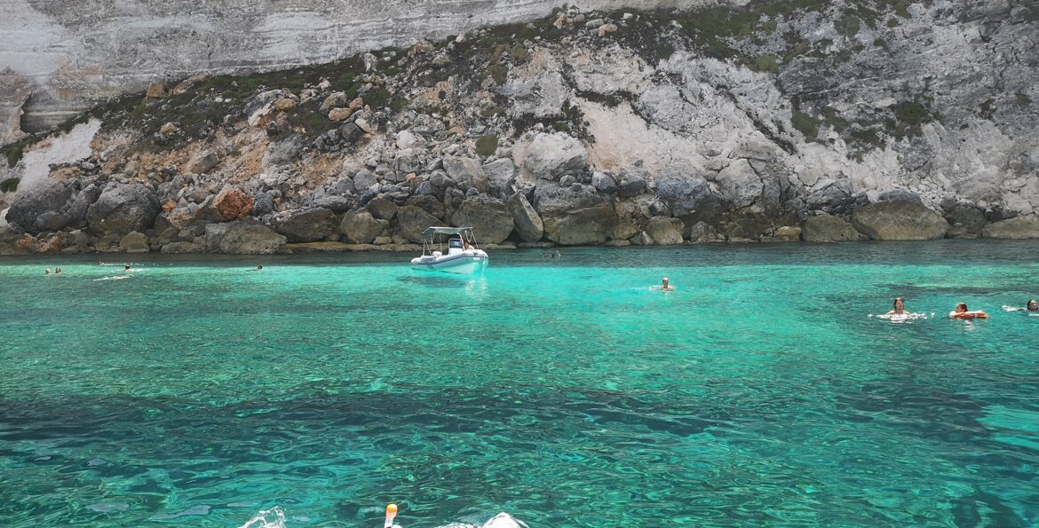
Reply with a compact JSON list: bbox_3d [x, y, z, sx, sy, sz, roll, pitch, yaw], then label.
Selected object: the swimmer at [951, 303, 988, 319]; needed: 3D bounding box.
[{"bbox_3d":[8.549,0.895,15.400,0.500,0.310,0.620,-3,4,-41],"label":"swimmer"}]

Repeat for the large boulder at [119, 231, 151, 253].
[{"bbox_3d":[-24.649,-1.351,52.000,1.990,1.630,1.640,-1,3,-11],"label":"large boulder"}]

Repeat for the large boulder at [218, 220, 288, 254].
[{"bbox_3d":[-16.962,-1.664,51.500,4.380,2.320,2.940,-1,3,-11],"label":"large boulder"}]

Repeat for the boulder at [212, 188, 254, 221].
[{"bbox_3d":[-19.075,-3.925,53.800,2.630,2.290,2.310,-1,3,-11],"label":"boulder"}]

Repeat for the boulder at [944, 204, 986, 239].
[{"bbox_3d":[39.575,-3.788,72.000,3.788,3.157,3.220,2,4,29],"label":"boulder"}]

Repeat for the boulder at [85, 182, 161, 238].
[{"bbox_3d":[-26.611,-3.551,54.500,4.750,3.890,3.920,-1,3,-11],"label":"boulder"}]

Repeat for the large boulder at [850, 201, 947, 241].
[{"bbox_3d":[30.690,-3.386,65.500,7.800,3.570,4.820,-1,3,-11],"label":"large boulder"}]

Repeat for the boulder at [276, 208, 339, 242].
[{"bbox_3d":[-13.985,-2.580,53.500,4.222,2.345,3.166,-1,3,-15],"label":"boulder"}]

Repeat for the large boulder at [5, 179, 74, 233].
[{"bbox_3d":[-32.582,-3.825,55.000,4.440,3.920,3.670,-1,3,-11],"label":"large boulder"}]

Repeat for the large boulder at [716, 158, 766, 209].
[{"bbox_3d":[18.321,-6.682,67.000,4.112,4.259,3.290,1,3,15],"label":"large boulder"}]

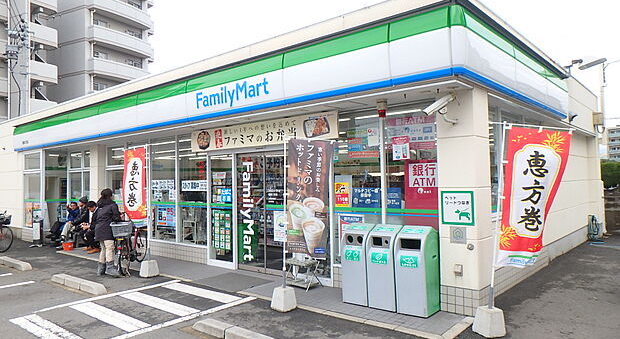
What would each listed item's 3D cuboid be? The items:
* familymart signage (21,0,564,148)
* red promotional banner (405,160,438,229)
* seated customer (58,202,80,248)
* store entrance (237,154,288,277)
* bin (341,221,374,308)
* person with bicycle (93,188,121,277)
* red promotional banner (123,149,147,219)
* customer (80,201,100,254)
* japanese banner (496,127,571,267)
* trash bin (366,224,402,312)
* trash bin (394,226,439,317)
[{"bbox_3d":[-2.106,-1.125,11.066,14.000,0.760,5.000,-2,-2,41],"label":"familymart signage"},{"bbox_3d":[1.475,0.345,5.803,0.540,0.920,0.040,-2,-2,41],"label":"red promotional banner"},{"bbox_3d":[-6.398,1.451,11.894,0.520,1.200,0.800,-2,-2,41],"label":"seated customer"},{"bbox_3d":[-0.772,0.746,7.697,1.500,2.130,0.140,-2,-2,41],"label":"store entrance"},{"bbox_3d":[0.709,1.222,5.875,0.370,1.020,0.400,-2,-2,41],"label":"bin"},{"bbox_3d":[-3.672,1.142,8.120,0.520,1.580,0.450,-1,-1,5],"label":"person with bicycle"},{"bbox_3d":[-3.281,0.339,8.420,0.580,1.480,0.120,-2,-2,31],"label":"red promotional banner"},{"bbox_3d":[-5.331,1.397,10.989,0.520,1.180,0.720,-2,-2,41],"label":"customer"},{"bbox_3d":[2.346,0.289,4.700,0.680,1.470,0.150,4,0,-3],"label":"japanese banner"},{"bbox_3d":[1.000,1.210,5.624,0.370,1.020,0.400,-2,-2,41],"label":"trash bin"},{"bbox_3d":[1.302,1.198,5.377,0.375,1.020,0.400,-2,-2,41],"label":"trash bin"}]

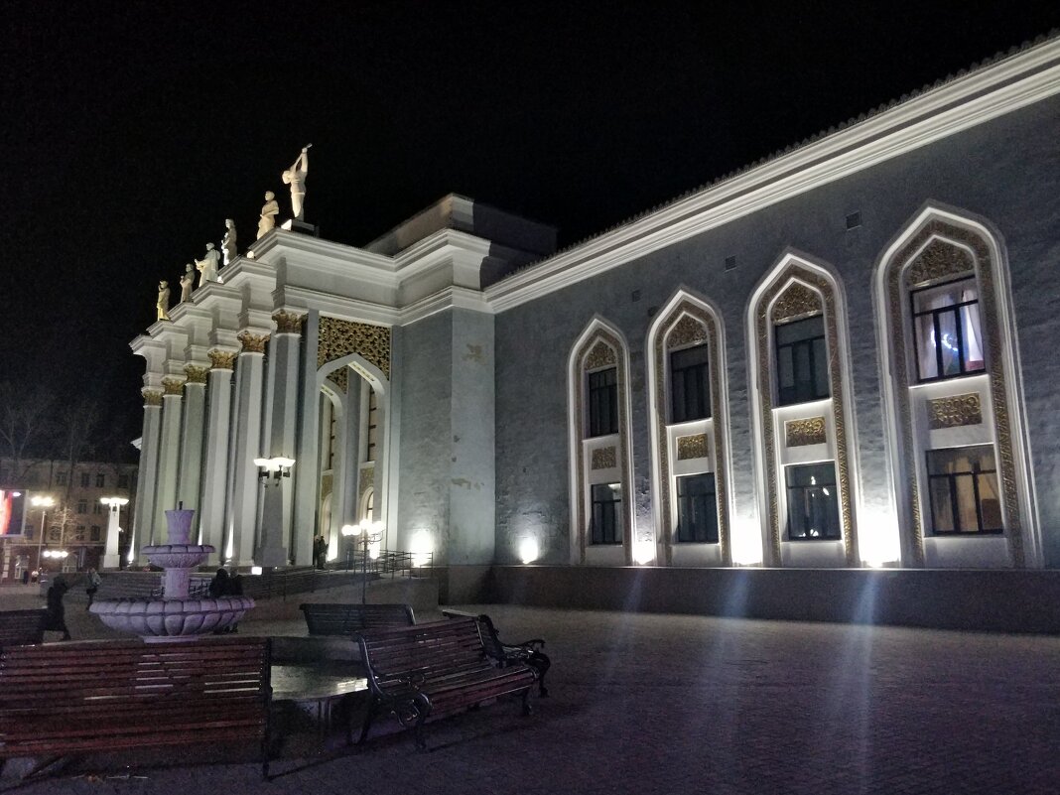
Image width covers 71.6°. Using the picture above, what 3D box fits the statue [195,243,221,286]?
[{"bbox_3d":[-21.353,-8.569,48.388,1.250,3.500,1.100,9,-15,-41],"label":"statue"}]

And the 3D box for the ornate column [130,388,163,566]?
[{"bbox_3d":[-27.412,5.423,52.614,1.380,12.550,1.380,9,-15,-41],"label":"ornate column"}]

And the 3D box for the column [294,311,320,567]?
[{"bbox_3d":[-10.183,1.657,33.029,0.764,11.479,0.950,9,-15,-40],"label":"column"}]

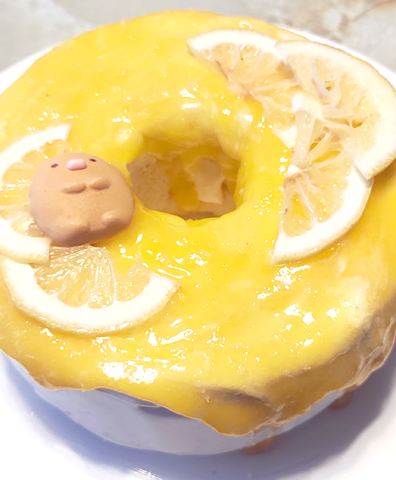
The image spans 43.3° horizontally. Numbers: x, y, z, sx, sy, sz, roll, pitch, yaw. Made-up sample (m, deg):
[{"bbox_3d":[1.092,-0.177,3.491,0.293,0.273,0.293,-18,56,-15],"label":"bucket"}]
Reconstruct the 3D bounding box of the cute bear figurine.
[{"bbox_3d":[-0.035,-0.012,0.152,0.031,0.019,0.029,-12,71,-7],"label":"cute bear figurine"}]

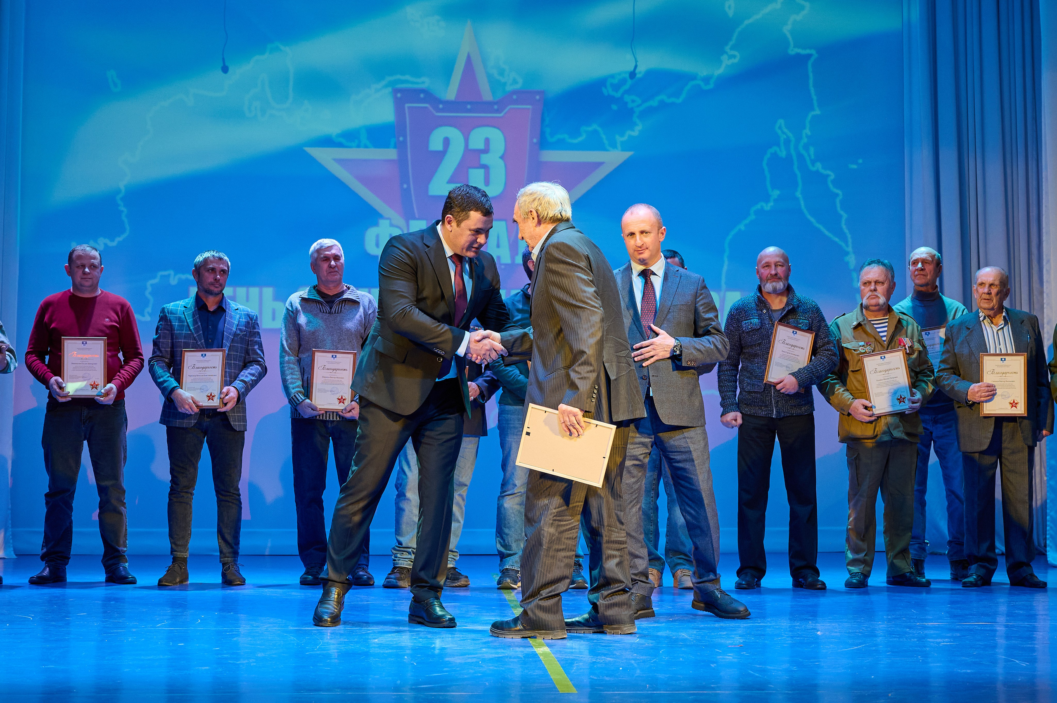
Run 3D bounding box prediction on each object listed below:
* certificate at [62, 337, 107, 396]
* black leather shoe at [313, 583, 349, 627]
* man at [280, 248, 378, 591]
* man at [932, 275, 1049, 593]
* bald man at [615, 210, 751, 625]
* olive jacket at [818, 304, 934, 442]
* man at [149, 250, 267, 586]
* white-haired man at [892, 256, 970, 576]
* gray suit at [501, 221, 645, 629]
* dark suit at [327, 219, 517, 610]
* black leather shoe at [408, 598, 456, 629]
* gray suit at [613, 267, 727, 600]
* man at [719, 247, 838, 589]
[{"bbox_3d":[-2.313,0.084,6.880,0.235,0.320,0.020,1,-3,-8],"label":"certificate"},{"bbox_3d":[-0.793,1.027,5.315,0.112,0.120,0.295,-1,3,12],"label":"black leather shoe"},{"bbox_3d":[-1.067,0.310,7.095,0.540,1.847,0.420,1,-5,-8],"label":"man"},{"bbox_3d":[2.441,0.385,6.928,0.600,1.669,0.420,-1,-5,11],"label":"man"},{"bbox_3d":[0.605,0.238,5.546,0.640,1.748,0.450,-1,-4,14],"label":"bald man"},{"bbox_3d":[1.785,0.112,6.757,0.560,0.717,0.380,0,-4,3],"label":"olive jacket"},{"bbox_3d":[-1.713,0.340,7.069,0.600,1.784,0.420,1,-5,-8],"label":"man"},{"bbox_3d":[2.241,0.331,7.337,0.560,1.846,0.400,-1,-5,12],"label":"white-haired man"},{"bbox_3d":[0.175,0.269,5.043,0.580,1.562,0.500,-1,-4,22],"label":"gray suit"},{"bbox_3d":[-0.426,0.245,5.255,0.640,1.512,0.760,4,-5,-45],"label":"dark suit"},{"bbox_3d":[-0.377,1.024,5.220,0.105,0.110,0.280,3,-6,-32],"label":"black leather shoe"},{"bbox_3d":[0.570,0.331,5.681,0.600,1.449,0.450,-1,-5,10],"label":"gray suit"},{"bbox_3d":[1.303,0.332,6.866,0.610,1.764,0.420,-1,-5,8],"label":"man"}]

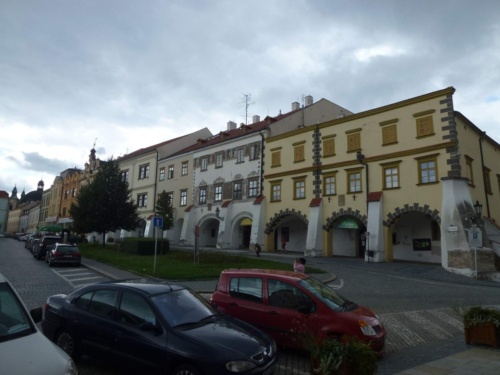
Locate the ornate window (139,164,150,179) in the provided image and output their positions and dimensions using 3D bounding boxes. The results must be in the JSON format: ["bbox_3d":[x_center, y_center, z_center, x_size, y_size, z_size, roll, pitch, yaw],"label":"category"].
[{"bbox_3d":[-16.663,-2.527,54.760,3.140,2.370,0.250,-8,-14,40],"label":"ornate window"}]

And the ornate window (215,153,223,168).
[{"bbox_3d":[-3.897,-3.385,43.305,1.380,2.030,0.250,-9,-15,41],"label":"ornate window"}]

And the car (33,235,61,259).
[{"bbox_3d":[-16.609,4.949,28.848,1.830,1.780,4.550,6,-8,-34],"label":"car"}]

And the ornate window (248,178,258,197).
[{"bbox_3d":[0.370,0.033,36.271,1.113,1.704,0.200,-9,-15,42],"label":"ornate window"}]

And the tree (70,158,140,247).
[{"bbox_3d":[-16.421,1.638,39.359,7.298,10.095,7.298,1,-11,0],"label":"tree"}]

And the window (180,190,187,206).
[{"bbox_3d":[-9.000,1.464,46.991,1.390,2.240,0.250,-9,-15,41],"label":"window"}]

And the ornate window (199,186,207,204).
[{"bbox_3d":[-5.702,1.017,41.741,1.050,1.967,0.200,-9,-15,42],"label":"ornate window"}]

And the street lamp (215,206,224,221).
[{"bbox_3d":[-3.234,2.757,36.765,0.450,1.400,1.200,-9,-15,42],"label":"street lamp"}]

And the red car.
[{"bbox_3d":[1.032,2.751,7.812,3.790,1.590,1.720,-3,-9,29],"label":"red car"}]

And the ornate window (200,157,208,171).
[{"bbox_3d":[-5.918,-3.070,45.097,1.440,1.870,0.250,-9,-15,41],"label":"ornate window"}]

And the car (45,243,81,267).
[{"bbox_3d":[-13.103,4.709,24.435,1.840,1.450,4.750,6,-8,-34],"label":"car"}]

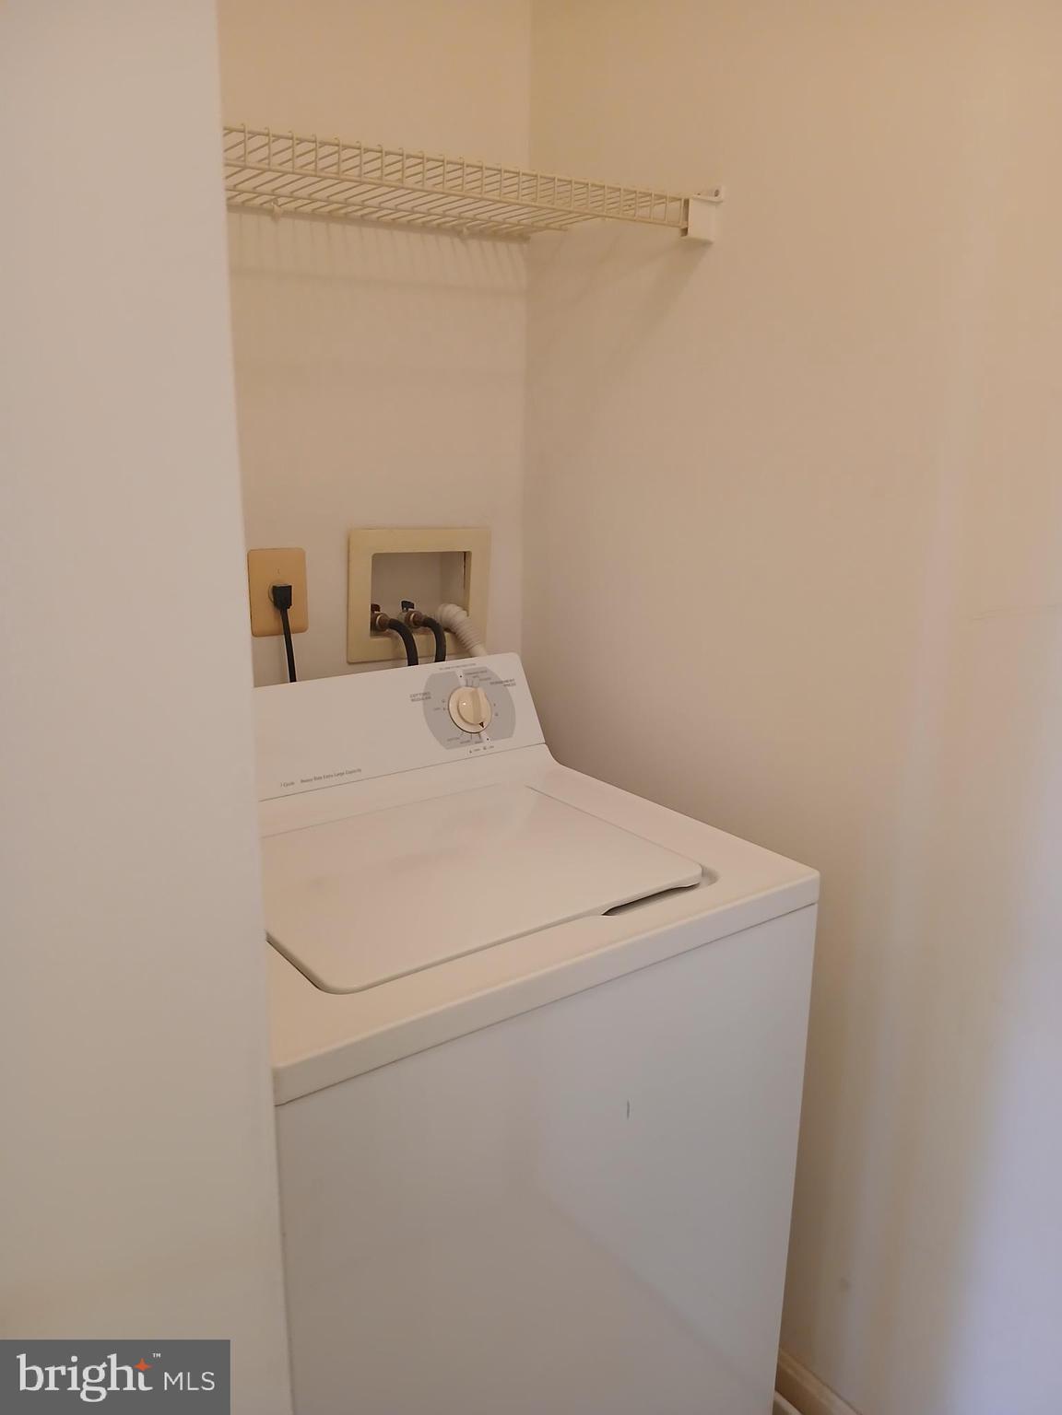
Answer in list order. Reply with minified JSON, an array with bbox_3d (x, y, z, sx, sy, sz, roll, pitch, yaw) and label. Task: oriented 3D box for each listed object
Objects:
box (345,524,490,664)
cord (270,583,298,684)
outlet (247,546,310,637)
[{"bbox_3d":[-0.197,-0.190,1.736,0.250,0.205,0.090,-9,18,-33],"label":"box"},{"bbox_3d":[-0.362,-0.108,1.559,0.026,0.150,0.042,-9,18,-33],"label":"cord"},{"bbox_3d":[-0.369,-0.170,1.569,0.084,0.128,0.012,-9,18,-33],"label":"outlet"}]

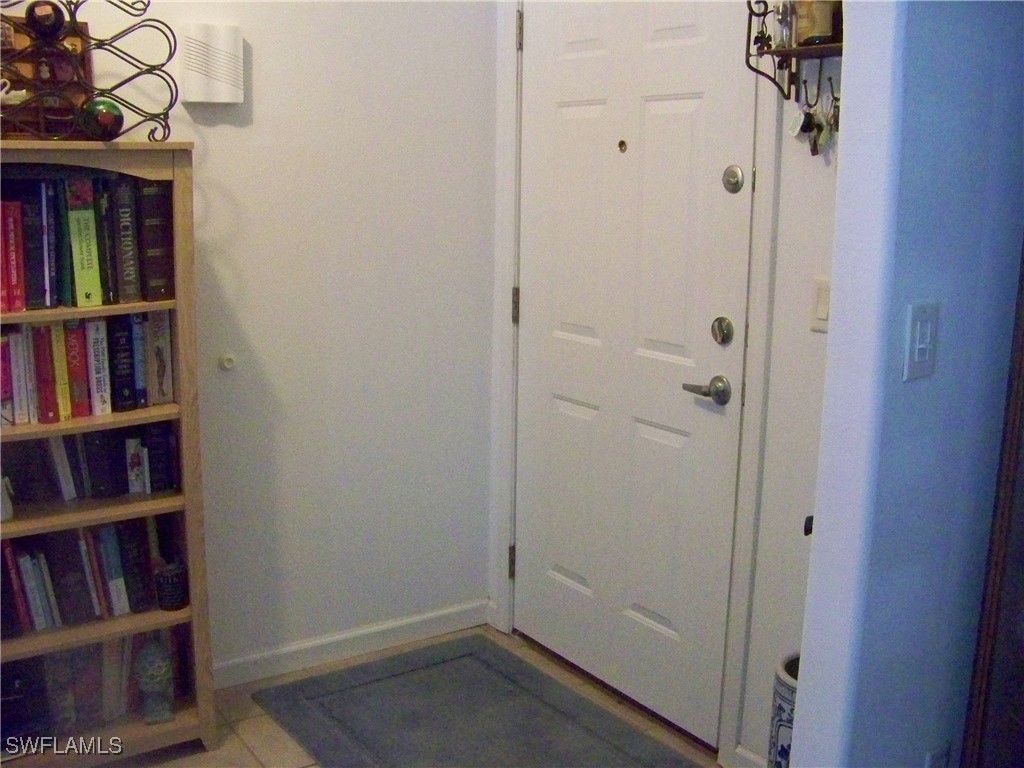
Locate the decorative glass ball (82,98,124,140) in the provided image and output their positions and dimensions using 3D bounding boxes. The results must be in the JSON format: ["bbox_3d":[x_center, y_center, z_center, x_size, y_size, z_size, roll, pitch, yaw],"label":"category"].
[{"bbox_3d":[-0.907,-0.587,2.365,0.093,0.093,0.093,-7,13,-34],"label":"decorative glass ball"}]

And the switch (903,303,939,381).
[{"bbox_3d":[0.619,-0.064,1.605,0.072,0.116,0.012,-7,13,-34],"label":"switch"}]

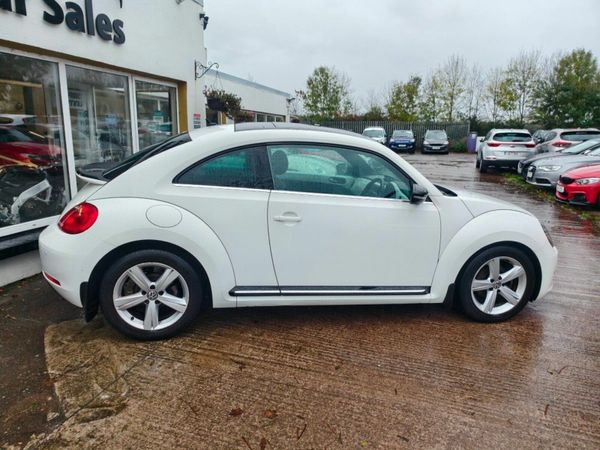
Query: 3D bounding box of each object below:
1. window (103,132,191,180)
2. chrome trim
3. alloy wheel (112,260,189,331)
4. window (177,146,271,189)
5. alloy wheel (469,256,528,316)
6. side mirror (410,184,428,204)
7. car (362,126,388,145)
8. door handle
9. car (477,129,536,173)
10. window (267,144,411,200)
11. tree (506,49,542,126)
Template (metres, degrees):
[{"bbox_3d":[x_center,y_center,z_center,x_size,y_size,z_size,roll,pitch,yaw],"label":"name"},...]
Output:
[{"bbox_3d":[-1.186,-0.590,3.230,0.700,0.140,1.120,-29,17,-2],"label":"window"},{"bbox_3d":[0.252,0.473,2.871,1.490,0.062,0.040,1,13,-11],"label":"chrome trim"},{"bbox_3d":[-0.986,0.452,2.705,0.482,0.482,0.180,0,14,-10],"label":"alloy wheel"},{"bbox_3d":[-0.515,-0.396,2.707,0.635,0.318,0.080,1,-12,-6],"label":"window"},{"bbox_3d":[1.512,0.446,3.129,0.490,0.490,0.210,0,14,-10],"label":"alloy wheel"},{"bbox_3d":[0.813,-0.208,2.723,0.130,0.150,0.200,0,14,-10],"label":"side mirror"},{"bbox_3d":[5.712,-6.290,29.791,1.770,1.700,4.200,5,14,12],"label":"car"},{"bbox_3d":[-0.085,-0.043,2.686,0.200,0.047,0.050,0,14,-10],"label":"door handle"},{"bbox_3d":[8.247,-3.026,16.084,1.855,1.640,4.460,7,14,20],"label":"car"},{"bbox_3d":[0.284,-0.377,2.853,1.060,0.415,0.080,0,-10,-10],"label":"window"},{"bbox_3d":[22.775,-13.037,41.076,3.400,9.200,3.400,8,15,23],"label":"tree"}]

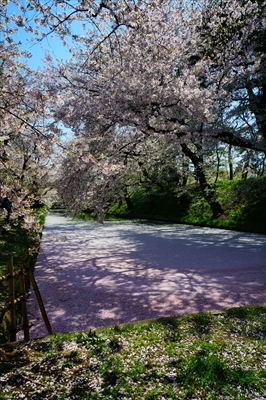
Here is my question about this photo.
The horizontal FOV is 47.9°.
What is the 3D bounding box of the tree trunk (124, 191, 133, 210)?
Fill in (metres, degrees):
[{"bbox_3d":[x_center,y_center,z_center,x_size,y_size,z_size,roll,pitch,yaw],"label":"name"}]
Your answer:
[{"bbox_3d":[-0.680,0.080,45.000,1.150,3.000,0.850,0,-1,0],"label":"tree trunk"}]

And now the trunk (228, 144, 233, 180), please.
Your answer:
[{"bbox_3d":[12.040,-4.630,37.000,0.450,4.500,0.420,0,-1,0],"label":"trunk"}]

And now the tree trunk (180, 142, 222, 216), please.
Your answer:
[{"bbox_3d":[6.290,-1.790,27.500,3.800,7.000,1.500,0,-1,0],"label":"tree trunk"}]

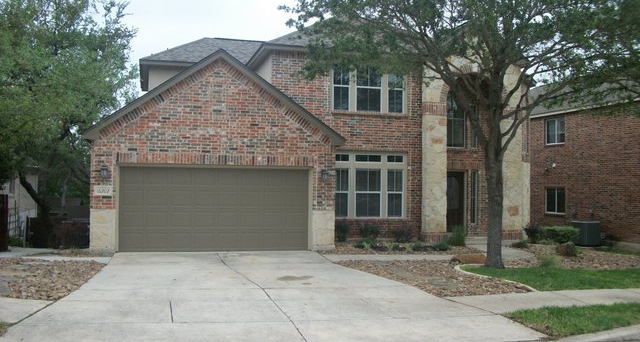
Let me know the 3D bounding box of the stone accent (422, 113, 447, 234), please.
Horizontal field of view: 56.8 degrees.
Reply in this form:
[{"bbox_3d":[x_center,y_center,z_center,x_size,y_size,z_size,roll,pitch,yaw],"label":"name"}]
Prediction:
[{"bbox_3d":[3.598,0.095,18.817,0.740,3.745,0.420,1,-2,-15],"label":"stone accent"}]

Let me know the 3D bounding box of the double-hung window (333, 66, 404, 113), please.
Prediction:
[{"bbox_3d":[1.552,-2.559,18.501,2.419,1.547,0.120,1,-2,-15],"label":"double-hung window"}]

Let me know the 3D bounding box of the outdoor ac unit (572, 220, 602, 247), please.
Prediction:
[{"bbox_3d":[10.516,2.473,23.300,0.780,0.970,0.780,1,-2,-17],"label":"outdoor ac unit"}]

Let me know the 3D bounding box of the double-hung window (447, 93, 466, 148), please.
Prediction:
[{"bbox_3d":[4.625,-1.743,20.385,0.835,1.912,0.120,1,-2,-15],"label":"double-hung window"}]

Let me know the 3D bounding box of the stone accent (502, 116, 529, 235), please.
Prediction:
[{"bbox_3d":[6.282,0.123,19.547,0.800,3.777,0.420,1,-2,-15],"label":"stone accent"}]

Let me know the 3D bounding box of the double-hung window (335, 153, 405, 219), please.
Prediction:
[{"bbox_3d":[1.546,0.485,18.425,2.410,2.029,0.120,1,-2,-15],"label":"double-hung window"}]

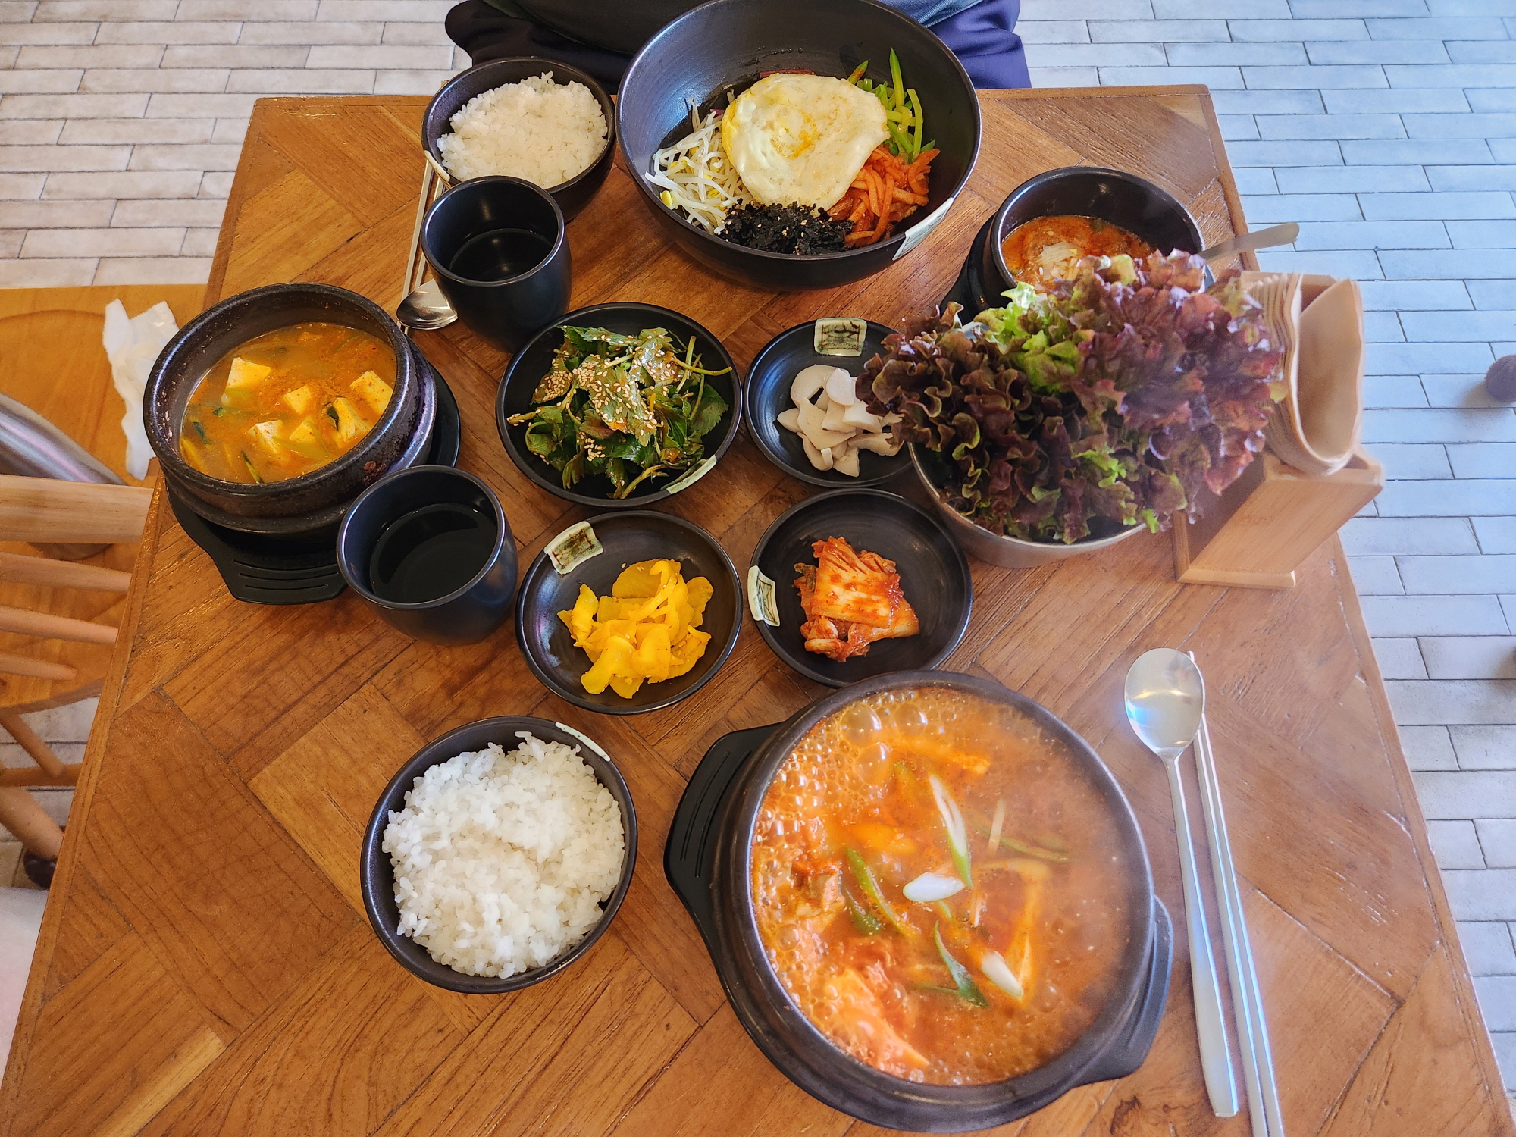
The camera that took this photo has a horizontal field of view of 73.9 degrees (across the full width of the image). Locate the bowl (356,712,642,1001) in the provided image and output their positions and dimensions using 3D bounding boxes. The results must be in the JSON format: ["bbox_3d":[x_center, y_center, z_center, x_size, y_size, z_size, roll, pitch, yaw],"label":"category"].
[{"bbox_3d":[-0.106,0.126,0.439,0.112,0.054,0.112,0,66,0],"label":"bowl"}]

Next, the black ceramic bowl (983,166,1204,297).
[{"bbox_3d":[0.178,-0.156,0.556,0.116,0.062,0.116,0,66,0],"label":"black ceramic bowl"}]

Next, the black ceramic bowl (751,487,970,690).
[{"bbox_3d":[0.050,0.013,0.506,0.107,0.027,0.107,0,66,0],"label":"black ceramic bowl"}]

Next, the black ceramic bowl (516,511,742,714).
[{"bbox_3d":[-0.062,0.025,0.500,0.108,0.027,0.108,0,66,0],"label":"black ceramic bowl"}]

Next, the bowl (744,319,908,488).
[{"bbox_3d":[0.046,-0.084,0.550,0.107,0.027,0.107,0,66,0],"label":"bowl"}]

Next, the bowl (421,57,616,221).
[{"bbox_3d":[-0.139,-0.246,0.609,0.112,0.054,0.112,0,66,0],"label":"bowl"}]

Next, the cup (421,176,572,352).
[{"bbox_3d":[-0.137,-0.160,0.557,0.075,0.076,0.075,0,66,0],"label":"cup"}]

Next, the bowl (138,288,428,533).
[{"bbox_3d":[-0.232,-0.075,0.517,0.136,0.064,0.136,0,66,0],"label":"bowl"}]

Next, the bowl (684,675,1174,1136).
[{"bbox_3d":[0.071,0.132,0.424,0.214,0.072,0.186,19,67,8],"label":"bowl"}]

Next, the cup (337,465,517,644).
[{"bbox_3d":[-0.150,0.001,0.484,0.074,0.076,0.074,0,66,0],"label":"cup"}]

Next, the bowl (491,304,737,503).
[{"bbox_3d":[-0.072,-0.082,0.545,0.128,0.034,0.128,0,66,0],"label":"bowl"}]

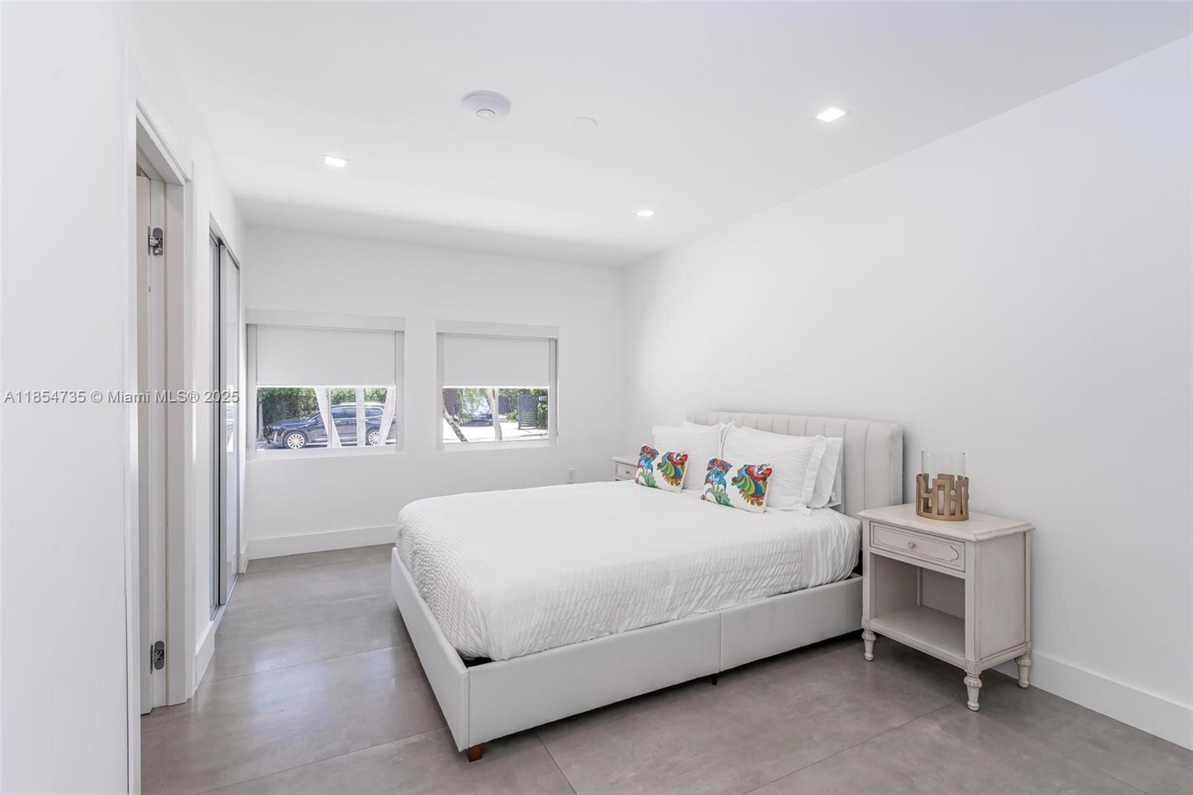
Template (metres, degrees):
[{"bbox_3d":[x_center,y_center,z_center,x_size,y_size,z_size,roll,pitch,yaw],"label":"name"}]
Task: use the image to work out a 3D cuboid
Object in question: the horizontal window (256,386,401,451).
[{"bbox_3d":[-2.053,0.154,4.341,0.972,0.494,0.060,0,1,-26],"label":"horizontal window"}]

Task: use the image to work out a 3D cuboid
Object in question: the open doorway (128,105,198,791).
[{"bbox_3d":[-1.479,0.145,1.849,0.120,2.085,0.922,0,1,-26],"label":"open doorway"}]

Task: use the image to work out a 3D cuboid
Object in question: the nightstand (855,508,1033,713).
[{"bbox_3d":[1.500,0.856,2.431,0.392,0.659,0.506,0,1,-28],"label":"nightstand"}]

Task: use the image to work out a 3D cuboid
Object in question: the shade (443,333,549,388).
[{"bbox_3d":[-0.851,-0.318,4.908,0.963,0.449,0.040,0,1,-26],"label":"shade"}]

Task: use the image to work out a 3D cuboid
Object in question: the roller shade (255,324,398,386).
[{"bbox_3d":[-2.041,-0.313,4.315,0.973,0.448,0.040,0,1,-26],"label":"roller shade"}]

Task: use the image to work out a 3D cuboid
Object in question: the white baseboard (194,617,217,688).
[{"bbox_3d":[-1.711,1.112,2.456,0.018,0.141,0.398,0,1,-26],"label":"white baseboard"}]

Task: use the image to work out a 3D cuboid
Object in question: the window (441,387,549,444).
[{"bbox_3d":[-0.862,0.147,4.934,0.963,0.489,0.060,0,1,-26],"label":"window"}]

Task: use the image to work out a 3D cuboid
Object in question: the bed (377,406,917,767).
[{"bbox_3d":[0.164,0.646,3.045,2.223,1.066,1.664,0,1,-28],"label":"bed"}]

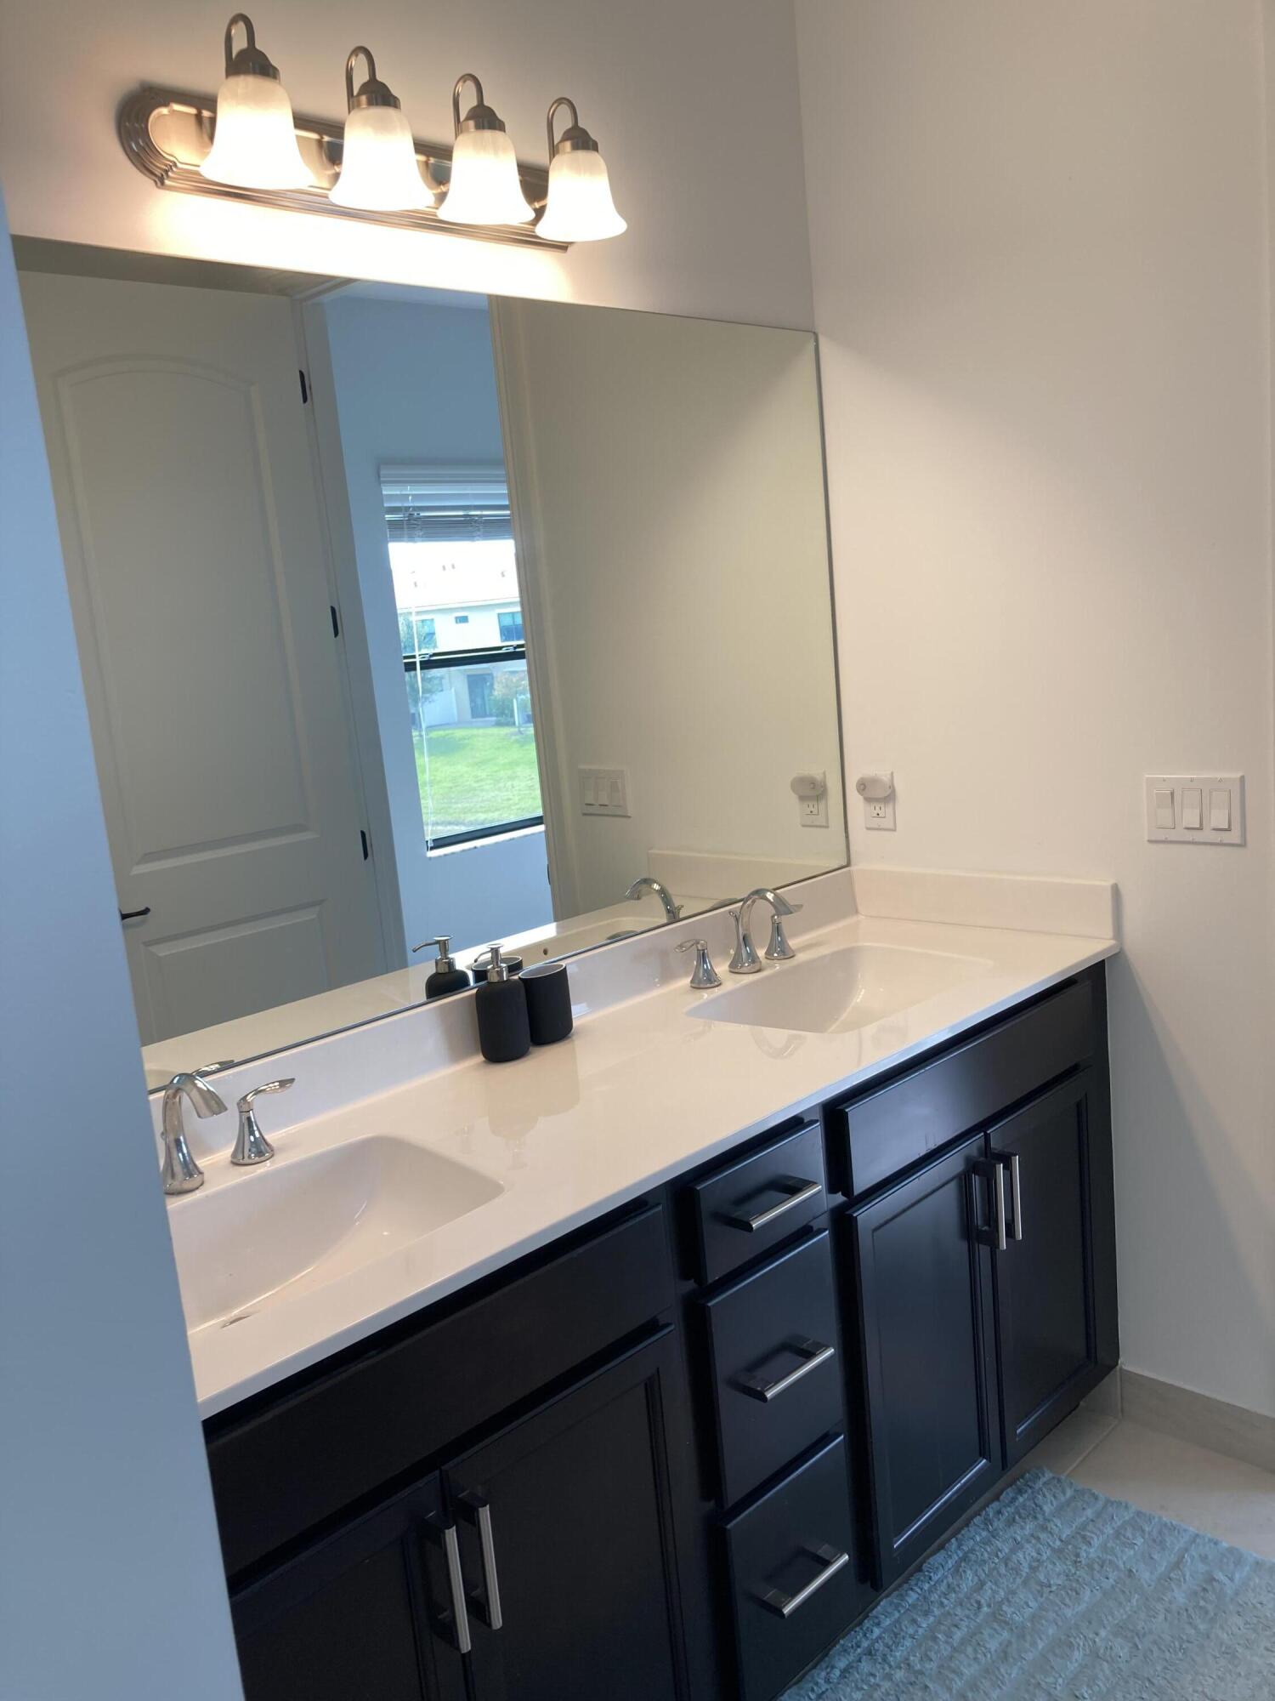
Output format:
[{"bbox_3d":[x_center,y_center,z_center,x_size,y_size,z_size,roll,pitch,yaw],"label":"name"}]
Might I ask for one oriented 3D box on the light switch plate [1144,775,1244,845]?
[{"bbox_3d":[0.910,-0.065,2.249,0.162,0.115,0.008,4,14,45],"label":"light switch plate"}]

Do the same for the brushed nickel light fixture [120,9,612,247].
[{"bbox_3d":[-0.287,-0.954,1.834,0.187,0.192,0.764,4,14,45],"label":"brushed nickel light fixture"}]

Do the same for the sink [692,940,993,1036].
[{"bbox_3d":[0.341,0.292,2.272,0.308,0.140,0.480,4,14,45],"label":"sink"}]

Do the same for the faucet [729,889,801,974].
[{"bbox_3d":[0.253,0.128,2.414,0.154,0.152,0.175,4,14,45],"label":"faucet"}]

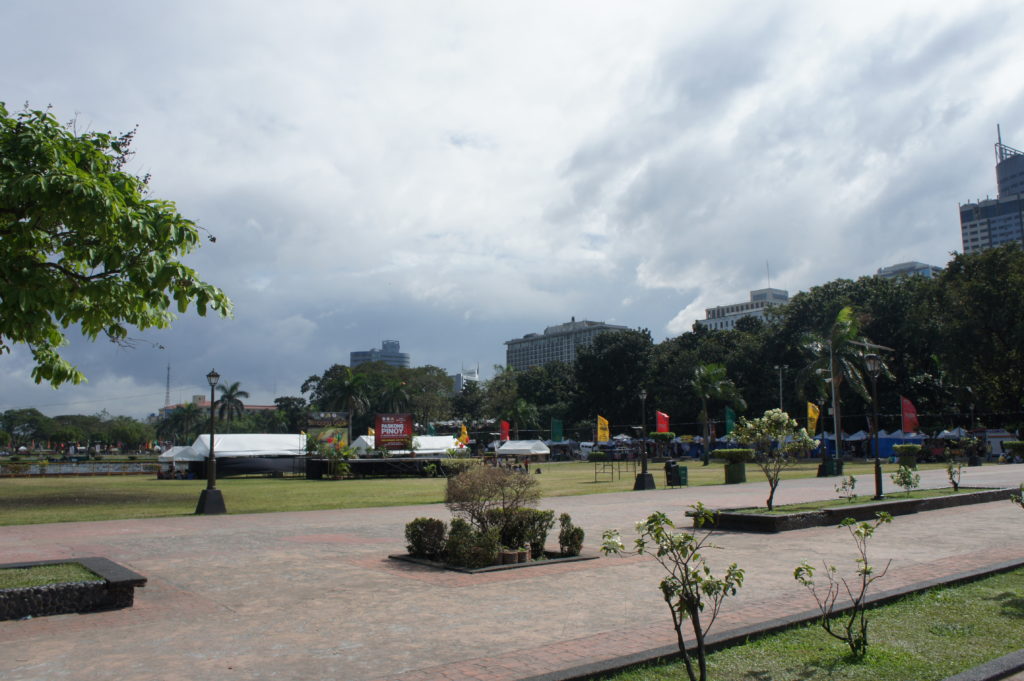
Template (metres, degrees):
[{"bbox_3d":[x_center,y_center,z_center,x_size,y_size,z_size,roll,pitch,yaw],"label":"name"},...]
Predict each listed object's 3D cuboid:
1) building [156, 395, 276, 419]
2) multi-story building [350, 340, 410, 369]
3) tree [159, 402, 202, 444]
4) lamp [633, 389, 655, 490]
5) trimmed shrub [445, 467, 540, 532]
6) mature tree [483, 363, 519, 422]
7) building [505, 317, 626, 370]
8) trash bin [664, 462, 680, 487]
[{"bbox_3d":[-124.820,36.326,333.998,28.000,21.901,62.000,5,-9,-37],"label":"building"},{"bbox_3d":[-97.809,41.256,589.621,42.000,77.817,32.000,1,-8,-9],"label":"multi-story building"},{"bbox_3d":[-54.153,14.784,130.000,5.800,9.400,5.800,-1,-7,0],"label":"tree"},{"bbox_3d":[6.052,4.548,36.731,0.680,4.569,0.680,5,-9,-37],"label":"lamp"},{"bbox_3d":[-0.418,3.264,15.217,1.750,1.688,1.650,0,-7,-2],"label":"trimmed shrub"},{"bbox_3d":[-1.679,10.046,111.145,5.600,13.168,5.600,-1,-7,-1],"label":"mature tree"},{"bbox_3d":[34.030,30.320,516.510,24.000,75.540,98.000,5,-9,-37],"label":"building"},{"bbox_3d":[7.361,6.123,36.500,0.580,1.150,0.550,5,-9,-38],"label":"trash bin"}]

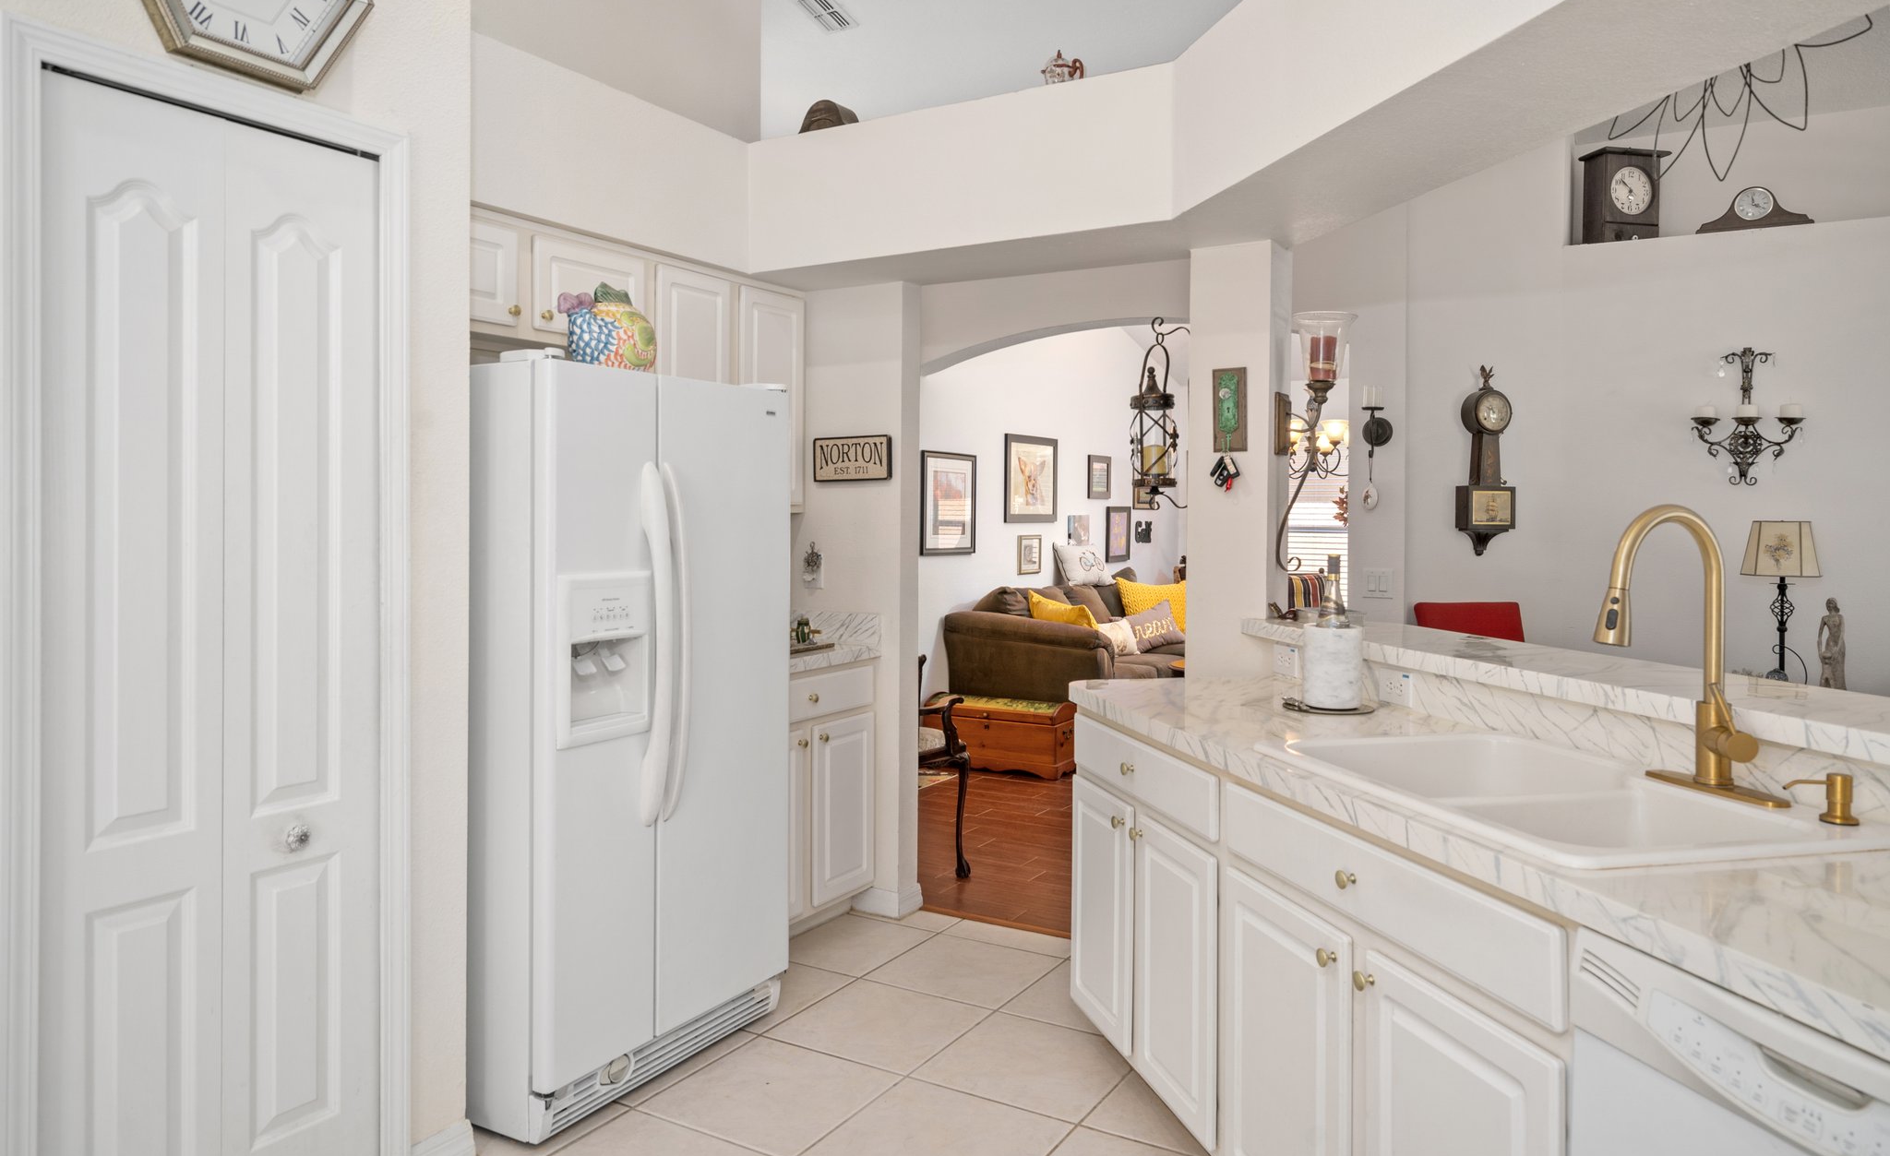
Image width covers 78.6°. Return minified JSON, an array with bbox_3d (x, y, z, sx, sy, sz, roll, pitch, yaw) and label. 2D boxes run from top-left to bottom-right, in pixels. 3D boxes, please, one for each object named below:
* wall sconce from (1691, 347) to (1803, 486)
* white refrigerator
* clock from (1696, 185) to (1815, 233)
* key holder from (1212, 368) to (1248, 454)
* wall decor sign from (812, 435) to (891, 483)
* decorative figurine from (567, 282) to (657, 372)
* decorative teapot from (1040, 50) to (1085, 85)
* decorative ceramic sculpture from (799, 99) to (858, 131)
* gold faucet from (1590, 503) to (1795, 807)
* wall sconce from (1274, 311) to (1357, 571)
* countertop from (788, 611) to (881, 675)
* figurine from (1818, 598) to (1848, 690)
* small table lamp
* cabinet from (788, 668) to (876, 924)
[{"bbox_3d":[2.904,-0.585,4.185,0.338,0.498,0.170,2,3,31],"label":"wall sconce"},{"bbox_3d":[-0.944,0.343,2.944,0.850,1.700,0.830,2,2,30],"label":"white refrigerator"},{"bbox_3d":[3.026,-1.373,4.313,0.365,0.179,0.100,2,3,31],"label":"clock"},{"bbox_3d":[0.801,-0.475,3.263,0.097,0.238,0.045,2,2,30],"label":"key holder"},{"bbox_3d":[-0.319,-0.414,4.014,0.300,0.153,0.035,2,3,31],"label":"wall decor sign"},{"bbox_3d":[-0.827,-0.598,2.845,0.240,0.255,0.165,-1,2,-40],"label":"decorative figurine"},{"bbox_3d":[0.338,-1.431,3.281,0.140,0.140,0.095,2,2,23],"label":"decorative teapot"},{"bbox_3d":[-0.360,-1.451,3.692,0.215,0.130,0.110,2,2,30],"label":"decorative ceramic sculpture"},{"bbox_3d":[1.129,0.113,1.810,0.270,0.455,0.256,0,2,-15],"label":"gold faucet"},{"bbox_3d":[1.063,-0.390,3.299,0.210,0.740,0.180,2,2,30],"label":"wall sconce"},{"bbox_3d":[-0.698,0.209,3.819,0.635,0.150,0.770,2,3,31],"label":"countertop"},{"bbox_3d":[3.054,0.234,3.971,0.095,0.325,0.085,2,3,34],"label":"figurine"},{"bbox_3d":[2.913,0.100,4.028,0.224,0.593,0.190,2,3,31],"label":"small table lamp"},{"bbox_3d":[-0.682,0.712,3.843,0.630,0.860,0.760,2,2,30],"label":"cabinet"}]

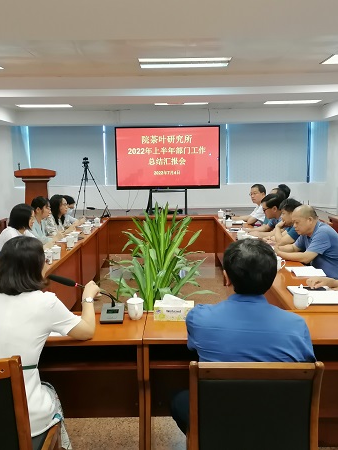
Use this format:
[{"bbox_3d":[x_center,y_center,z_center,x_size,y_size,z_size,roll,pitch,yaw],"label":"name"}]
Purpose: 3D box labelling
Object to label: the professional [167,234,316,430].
[{"bbox_3d":[0.265,0.663,2.115,0.510,1.310,0.780,-1,7,1],"label":"professional"}]

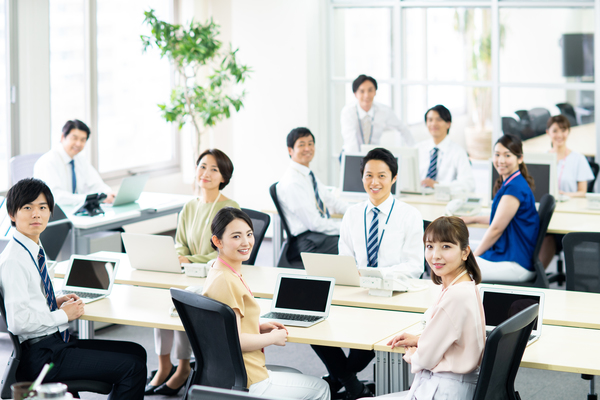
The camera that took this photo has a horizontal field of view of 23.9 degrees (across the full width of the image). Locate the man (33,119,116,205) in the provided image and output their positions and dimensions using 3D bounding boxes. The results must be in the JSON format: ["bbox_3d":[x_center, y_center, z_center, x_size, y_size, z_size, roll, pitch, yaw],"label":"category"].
[{"bbox_3d":[-1.522,0.078,10.214,0.750,1.320,0.550,6,9,39],"label":"man"}]

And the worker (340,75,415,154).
[{"bbox_3d":[0.615,-0.207,11.700,0.620,1.580,0.480,1,8,12],"label":"worker"}]

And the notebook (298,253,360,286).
[{"bbox_3d":[0.197,0.332,6.982,0.292,0.174,0.285,3,8,25],"label":"notebook"}]

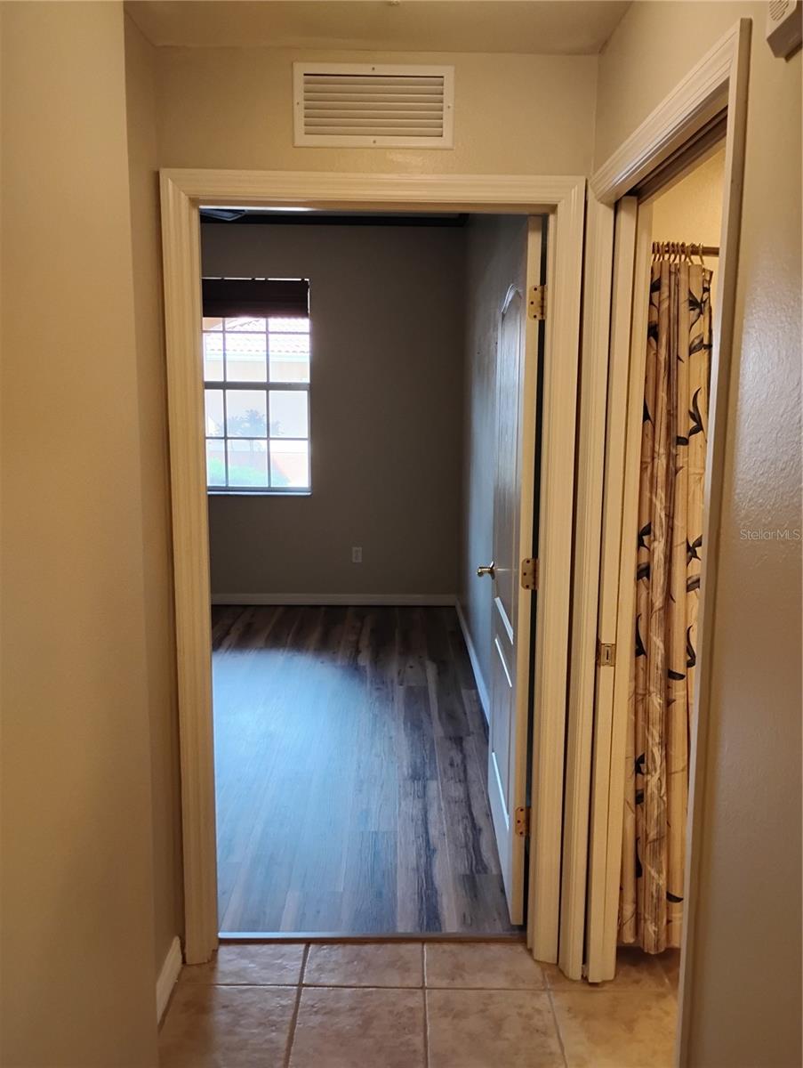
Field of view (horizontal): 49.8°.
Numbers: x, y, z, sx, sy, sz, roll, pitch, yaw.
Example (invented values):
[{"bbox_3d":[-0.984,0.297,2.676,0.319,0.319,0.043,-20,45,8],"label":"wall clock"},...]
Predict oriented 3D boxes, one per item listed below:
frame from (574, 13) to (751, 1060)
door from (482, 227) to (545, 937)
[{"bbox_3d":[0.521,0.252,1.812,0.135,2.110,0.965,0,9,0],"label":"frame"},{"bbox_3d":[0.368,0.104,2.913,0.042,2.035,0.895,1,9,1],"label":"door"}]

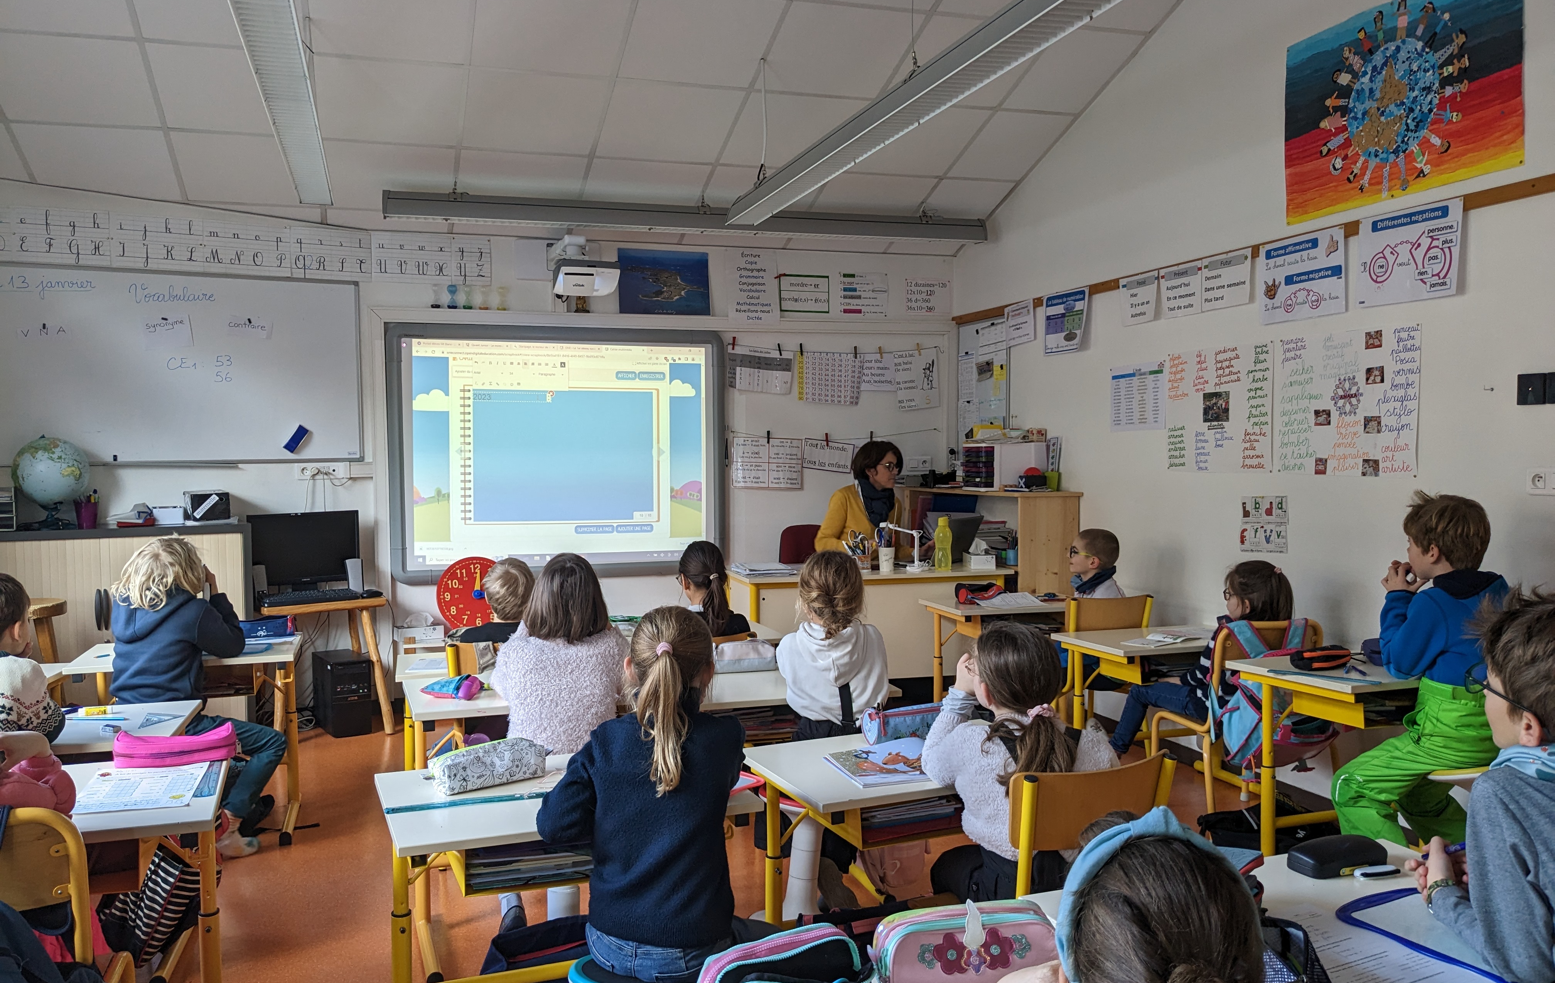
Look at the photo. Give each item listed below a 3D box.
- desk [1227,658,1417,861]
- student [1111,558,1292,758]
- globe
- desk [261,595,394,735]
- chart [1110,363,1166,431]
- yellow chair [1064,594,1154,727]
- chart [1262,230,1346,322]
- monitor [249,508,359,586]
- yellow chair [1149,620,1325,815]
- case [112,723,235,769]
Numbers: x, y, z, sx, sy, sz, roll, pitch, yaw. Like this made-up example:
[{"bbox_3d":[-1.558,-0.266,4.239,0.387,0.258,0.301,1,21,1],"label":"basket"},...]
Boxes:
[{"bbox_3d":[1.885,0.882,3.845,0.700,0.665,0.500,-1,2,-20],"label":"desk"},{"bbox_3d":[1.486,0.685,4.186,0.380,0.930,0.660,-1,2,-18],"label":"student"},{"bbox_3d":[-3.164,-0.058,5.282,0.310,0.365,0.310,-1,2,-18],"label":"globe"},{"bbox_3d":[-2.208,0.856,5.935,0.600,0.650,0.460,-1,2,-25],"label":"desk"},{"bbox_3d":[1.625,-0.424,5.463,0.010,0.297,0.420,-1,2,-18],"label":"chart"},{"bbox_3d":[1.357,0.808,5.335,0.410,0.740,0.460,-1,2,-17],"label":"yellow chair"},{"bbox_3d":[1.926,-0.789,4.452,0.012,0.297,0.420,-1,2,-18],"label":"chart"},{"bbox_3d":[-2.239,0.296,5.731,0.490,0.390,0.180,-1,2,-24],"label":"monitor"},{"bbox_3d":[1.659,0.838,4.391,0.410,0.720,0.460,-1,2,-14],"label":"yellow chair"},{"bbox_3d":[-1.363,0.571,2.745,0.230,0.072,0.075,-1,2,-18],"label":"case"}]

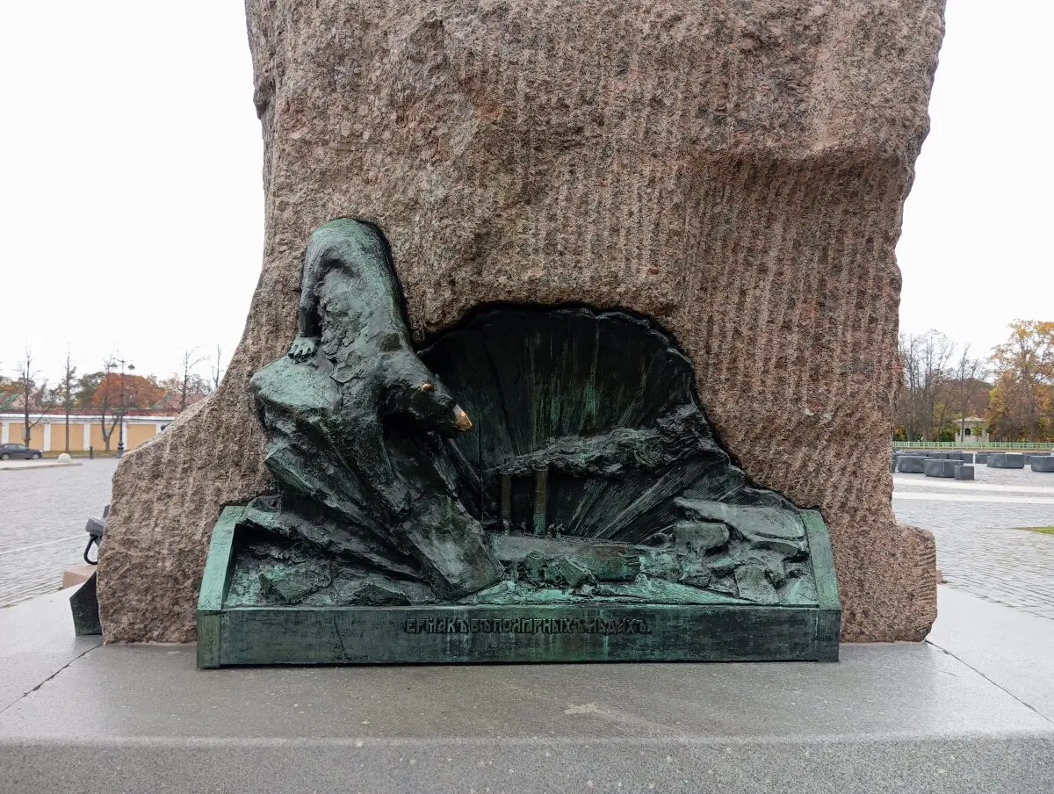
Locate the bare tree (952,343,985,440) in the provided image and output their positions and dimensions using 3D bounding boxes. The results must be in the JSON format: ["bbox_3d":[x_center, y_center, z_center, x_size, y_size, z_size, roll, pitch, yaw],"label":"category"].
[{"bbox_3d":[85.300,-0.450,165.000,6.600,19.600,6.200,-2,-3,27],"label":"bare tree"}]

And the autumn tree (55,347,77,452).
[{"bbox_3d":[-59.100,0.170,110.000,2.800,13.800,2.700,2,-3,-28],"label":"autumn tree"}]

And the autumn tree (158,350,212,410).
[{"bbox_3d":[-47.200,0.250,118.000,7.000,14.400,6.300,1,-3,-22],"label":"autumn tree"}]

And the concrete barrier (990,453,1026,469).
[{"bbox_3d":[28.850,3.880,51.300,1.600,0.840,1.100,1,-3,-26],"label":"concrete barrier"}]

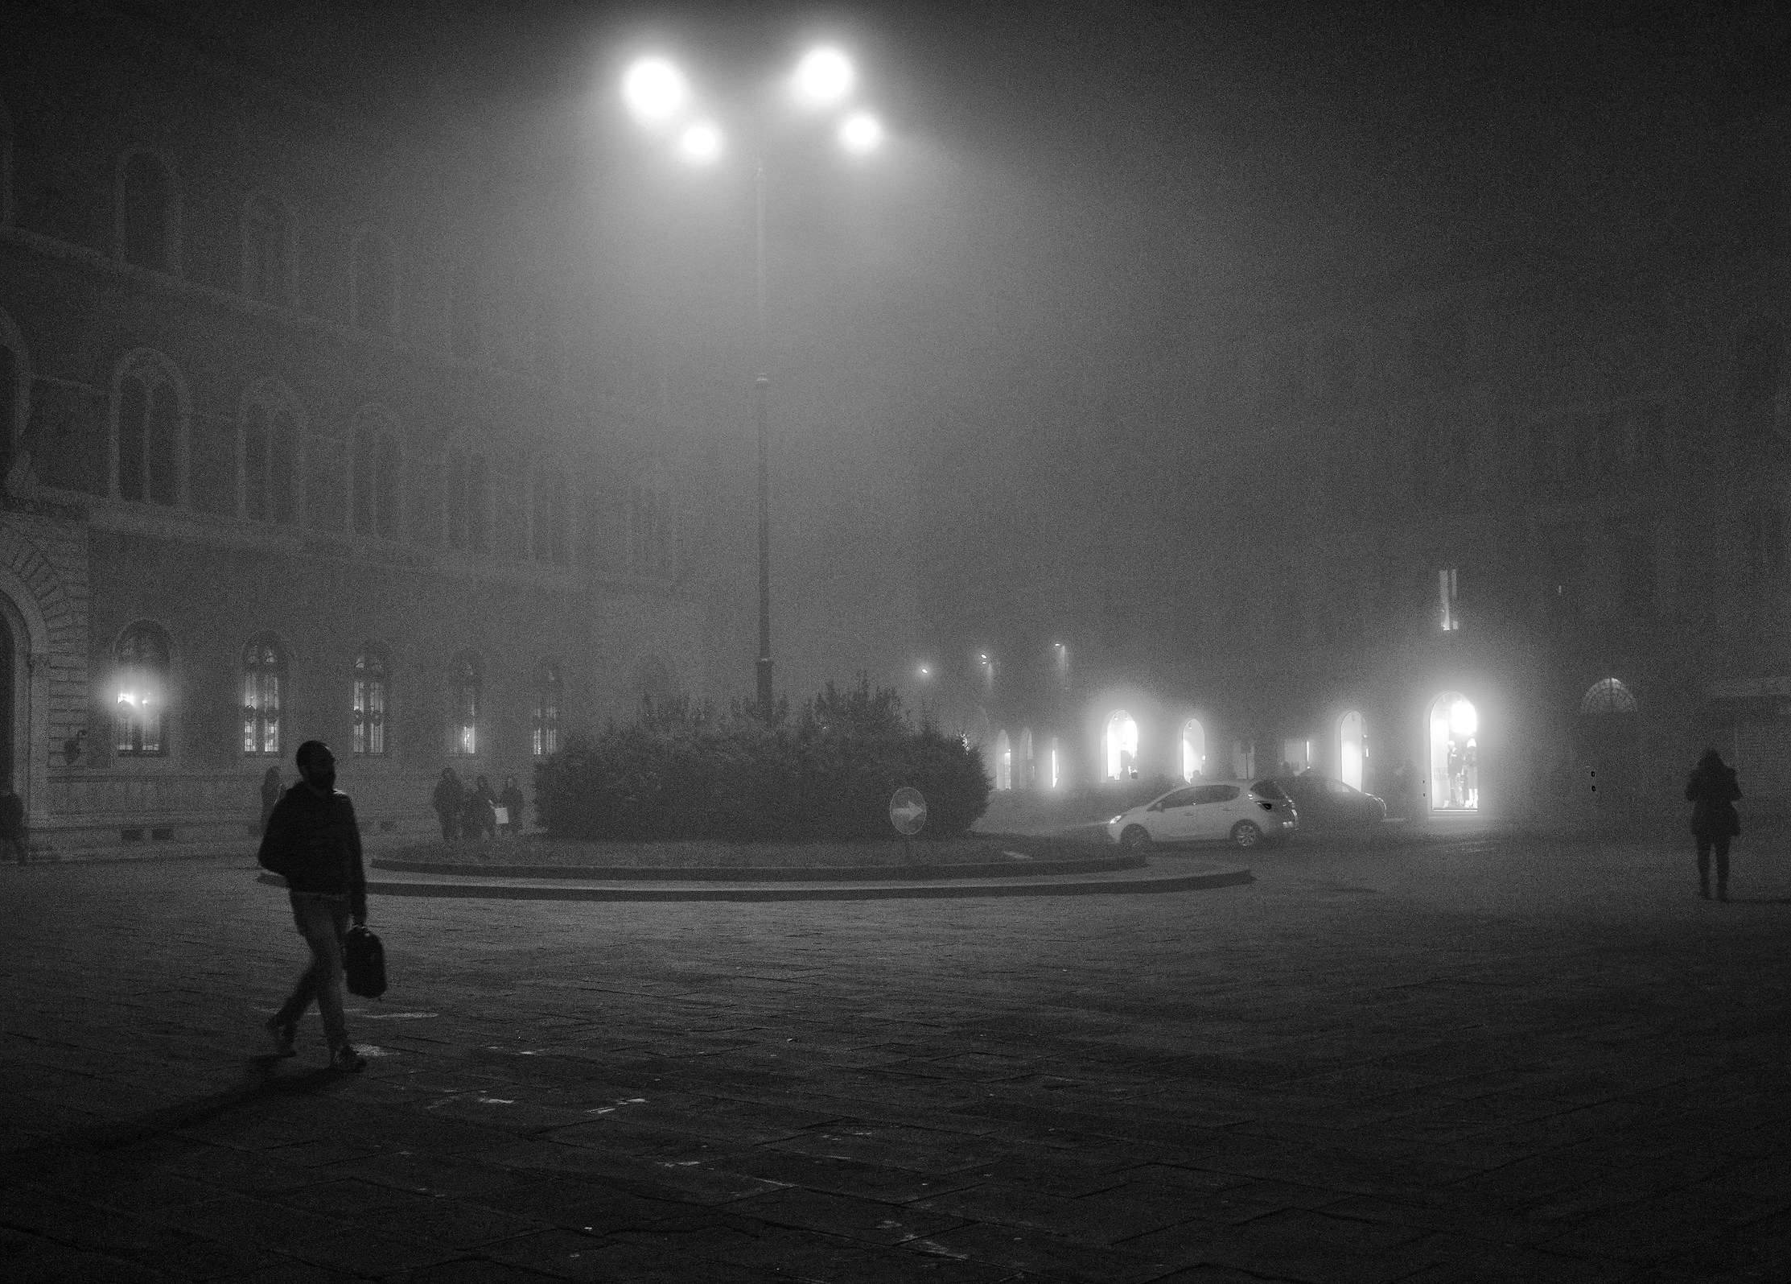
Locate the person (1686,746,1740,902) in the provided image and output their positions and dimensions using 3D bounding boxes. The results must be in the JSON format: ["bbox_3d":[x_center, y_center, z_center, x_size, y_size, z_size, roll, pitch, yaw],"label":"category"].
[{"bbox_3d":[9.242,2.076,23.600,0.580,1.710,0.420,-1,-4,5],"label":"person"}]

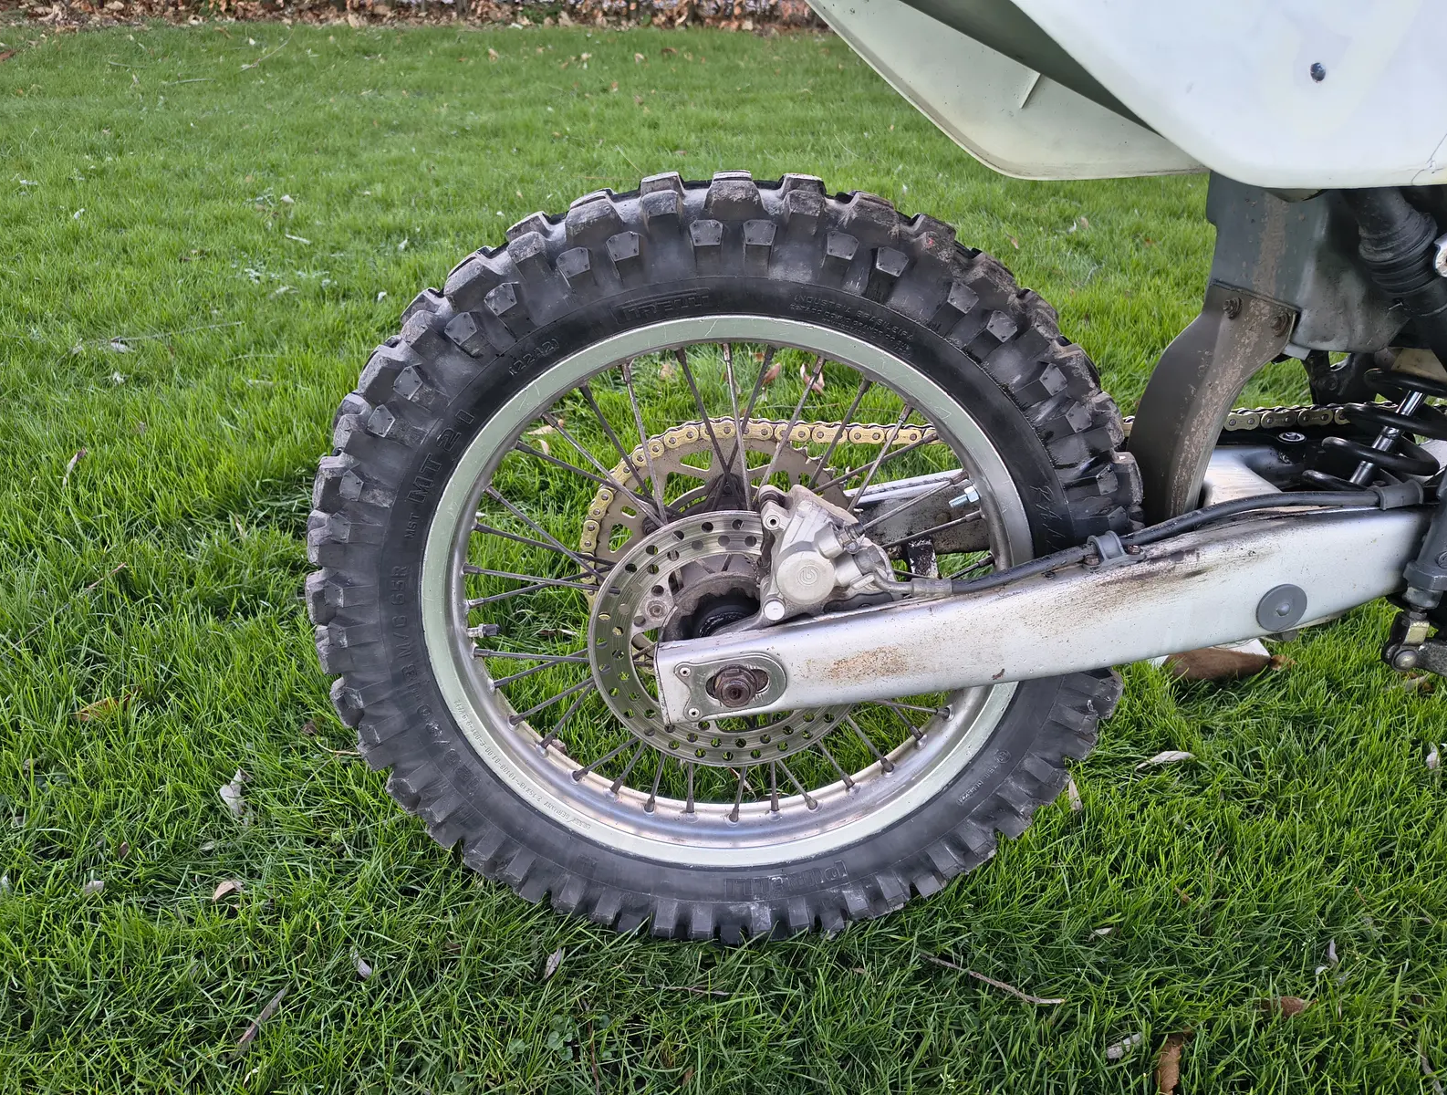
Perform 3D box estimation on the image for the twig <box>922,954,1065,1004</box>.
[{"bbox_3d":[0.235,0.381,0.895,0.124,0.009,0.011,12,37,16],"label":"twig"}]

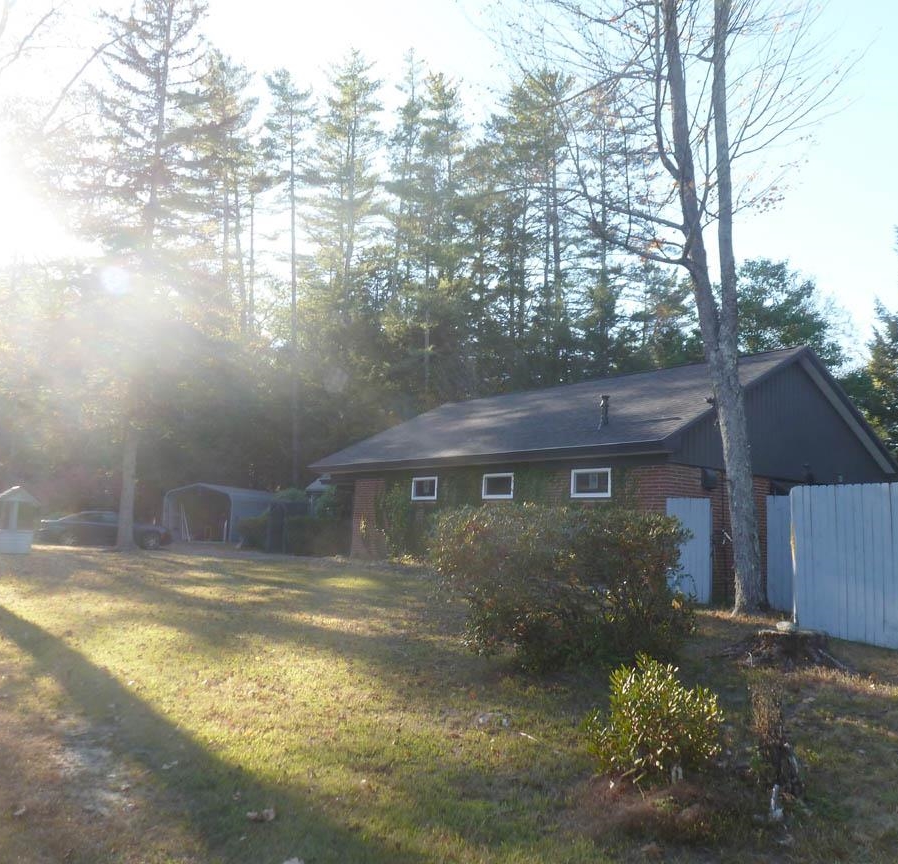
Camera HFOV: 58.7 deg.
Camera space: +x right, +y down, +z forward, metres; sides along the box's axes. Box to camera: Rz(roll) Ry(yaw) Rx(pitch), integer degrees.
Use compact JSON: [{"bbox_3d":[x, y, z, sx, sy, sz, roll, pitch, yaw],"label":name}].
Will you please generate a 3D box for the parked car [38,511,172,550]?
[{"bbox_3d":[-13.501,3.813,31.300,4.800,1.450,1.850,7,-9,-35],"label":"parked car"}]

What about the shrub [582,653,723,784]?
[{"bbox_3d":[1.101,1.513,4.300,0.740,0.650,0.700,0,-7,14],"label":"shrub"}]

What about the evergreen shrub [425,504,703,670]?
[{"bbox_3d":[1.111,1.451,7.750,2.500,1.470,2.000,1,-7,8],"label":"evergreen shrub"}]

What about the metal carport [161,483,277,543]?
[{"bbox_3d":[-11.162,4.248,41.521,3.750,2.820,6.200,0,-7,16],"label":"metal carport"}]

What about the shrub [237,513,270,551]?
[{"bbox_3d":[-7.110,3.656,28.900,1.200,1.260,1.200,4,-7,-14],"label":"shrub"}]

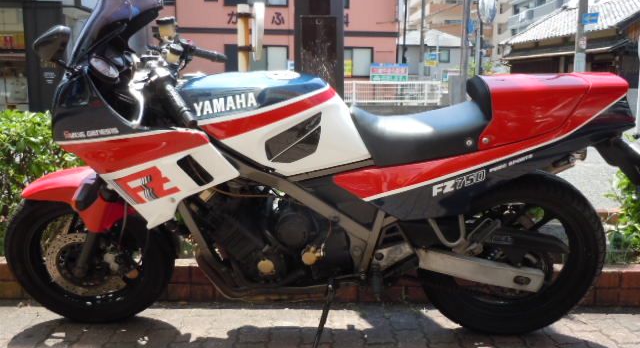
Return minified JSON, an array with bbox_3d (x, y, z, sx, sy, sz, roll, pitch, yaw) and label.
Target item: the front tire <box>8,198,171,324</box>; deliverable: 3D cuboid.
[{"bbox_3d":[-0.820,0.294,1.882,0.600,0.600,0.125,-2,25,-5],"label":"front tire"}]

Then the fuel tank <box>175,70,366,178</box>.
[{"bbox_3d":[-0.128,-0.191,1.668,0.590,0.305,0.360,1,22,2],"label":"fuel tank"}]

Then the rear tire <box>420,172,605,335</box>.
[{"bbox_3d":[0.664,0.287,1.830,0.665,0.665,0.135,1,22,2],"label":"rear tire"}]

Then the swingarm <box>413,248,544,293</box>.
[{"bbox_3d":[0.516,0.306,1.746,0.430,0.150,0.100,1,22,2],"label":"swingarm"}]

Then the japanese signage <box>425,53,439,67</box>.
[{"bbox_3d":[4.738,-4.853,22.000,0.600,0.530,0.060,0,9,-2],"label":"japanese signage"}]

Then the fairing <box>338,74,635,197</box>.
[{"bbox_3d":[0.491,-0.143,1.664,0.870,0.385,0.320,1,22,2],"label":"fairing"}]

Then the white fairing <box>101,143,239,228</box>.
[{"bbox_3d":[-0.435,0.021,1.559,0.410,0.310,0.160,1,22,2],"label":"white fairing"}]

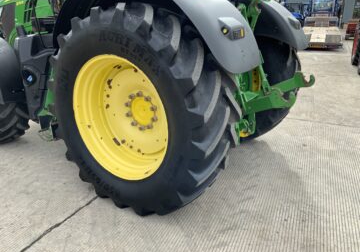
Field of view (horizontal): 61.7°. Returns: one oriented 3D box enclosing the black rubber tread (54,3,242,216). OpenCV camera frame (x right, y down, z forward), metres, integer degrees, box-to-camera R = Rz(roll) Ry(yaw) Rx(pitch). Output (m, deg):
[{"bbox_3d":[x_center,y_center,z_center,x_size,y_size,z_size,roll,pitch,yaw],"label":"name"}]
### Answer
[{"bbox_3d":[-0.395,-0.159,2.829,1.890,1.840,0.640,11,22,32],"label":"black rubber tread"}]

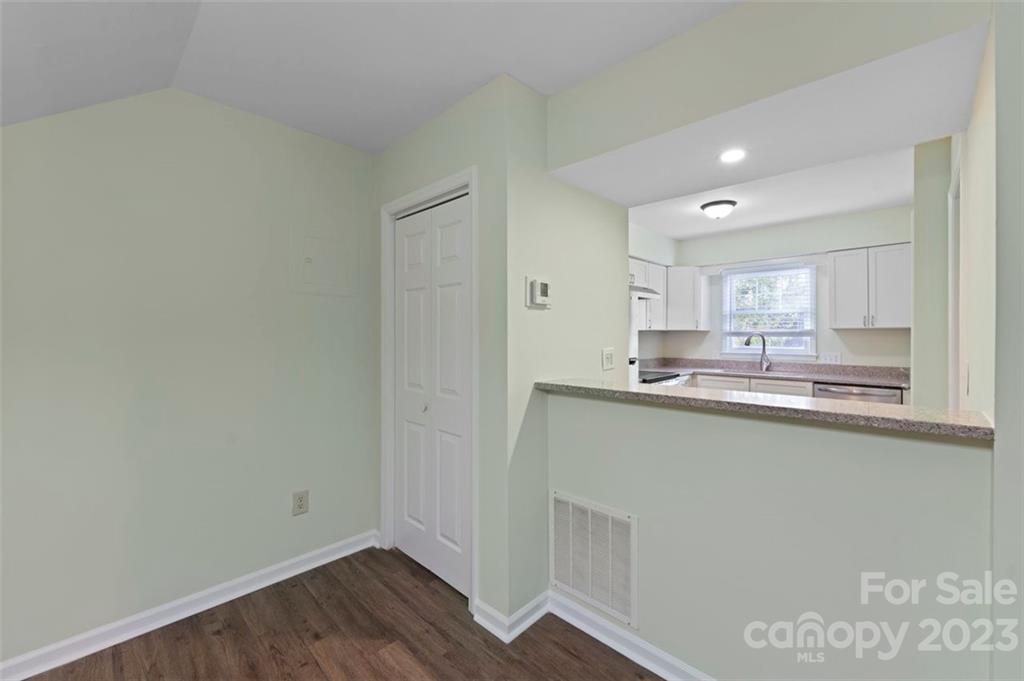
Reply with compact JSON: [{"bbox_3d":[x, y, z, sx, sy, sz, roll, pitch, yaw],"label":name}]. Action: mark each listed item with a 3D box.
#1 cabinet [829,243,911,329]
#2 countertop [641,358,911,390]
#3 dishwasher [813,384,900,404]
[{"bbox_3d":[3.565,-0.507,3.975,0.592,0.778,0.330,0,0,44],"label":"cabinet"},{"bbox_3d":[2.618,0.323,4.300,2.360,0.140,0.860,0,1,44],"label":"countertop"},{"bbox_3d":[3.292,0.839,3.791,0.603,0.860,0.610,0,1,44],"label":"dishwasher"}]

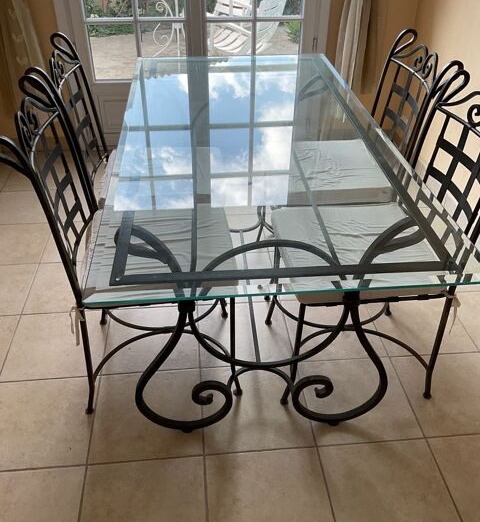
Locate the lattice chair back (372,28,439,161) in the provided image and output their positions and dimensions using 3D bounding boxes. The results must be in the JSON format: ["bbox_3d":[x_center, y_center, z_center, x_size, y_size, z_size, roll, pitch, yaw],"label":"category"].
[{"bbox_3d":[0.588,-0.520,1.866,0.166,0.479,0.404,-3,37,-5],"label":"lattice chair back"}]

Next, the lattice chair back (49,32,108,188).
[{"bbox_3d":[-0.565,-0.477,1.824,0.162,0.489,0.418,-3,37,-5],"label":"lattice chair back"}]

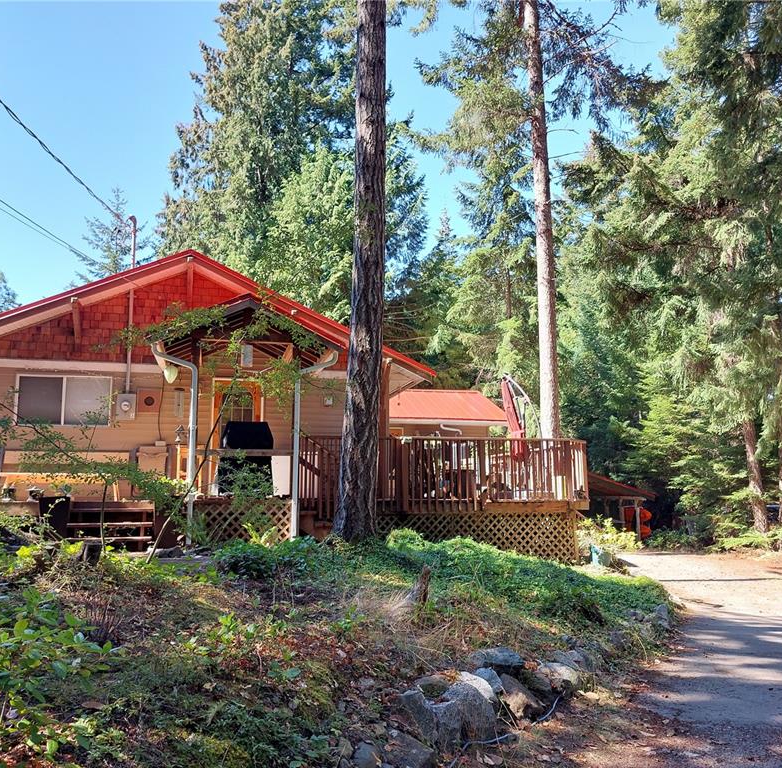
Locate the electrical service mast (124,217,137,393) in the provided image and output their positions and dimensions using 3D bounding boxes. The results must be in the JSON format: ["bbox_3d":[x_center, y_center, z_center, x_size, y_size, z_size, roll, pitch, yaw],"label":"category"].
[{"bbox_3d":[-4.307,-1.321,11.700,0.150,3.010,0.120,2,-8,-16],"label":"electrical service mast"}]

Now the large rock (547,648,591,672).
[{"bbox_3d":[1.370,2.138,5.450,0.330,0.220,0.270,-3,-8,13],"label":"large rock"}]

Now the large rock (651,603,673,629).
[{"bbox_3d":[2.636,2.256,6.920,0.200,0.240,0.200,-4,-8,20],"label":"large rock"}]

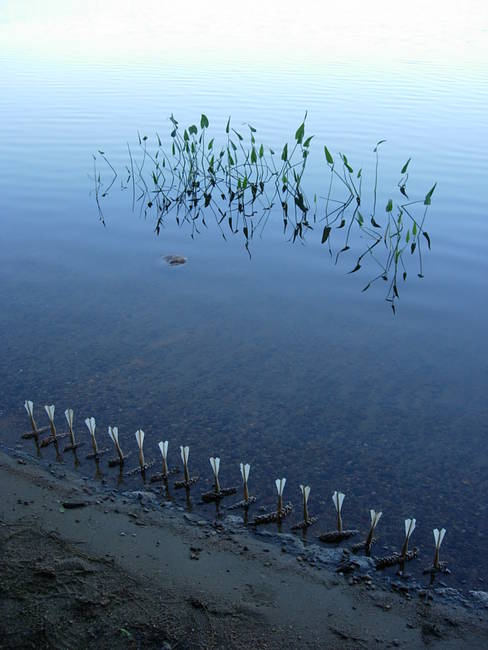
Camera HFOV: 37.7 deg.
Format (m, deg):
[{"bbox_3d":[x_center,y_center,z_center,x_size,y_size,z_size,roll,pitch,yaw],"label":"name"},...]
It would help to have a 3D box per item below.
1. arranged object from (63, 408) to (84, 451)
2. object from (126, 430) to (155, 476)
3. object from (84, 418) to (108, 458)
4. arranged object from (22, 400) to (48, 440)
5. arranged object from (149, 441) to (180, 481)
[{"bbox_3d":[-0.567,0.350,2.347,0.067,0.159,0.042,-17,33,-28],"label":"arranged object"},{"bbox_3d":[-0.331,0.400,2.254,0.110,0.154,0.042,-20,34,-32],"label":"object"},{"bbox_3d":[-0.481,0.367,2.318,0.076,0.154,0.042,-14,31,-23],"label":"object"},{"bbox_3d":[-0.715,0.319,2.425,0.097,0.141,0.042,-17,33,-28],"label":"arranged object"},{"bbox_3d":[-0.248,0.423,2.228,0.101,0.139,0.042,-17,32,-27],"label":"arranged object"}]

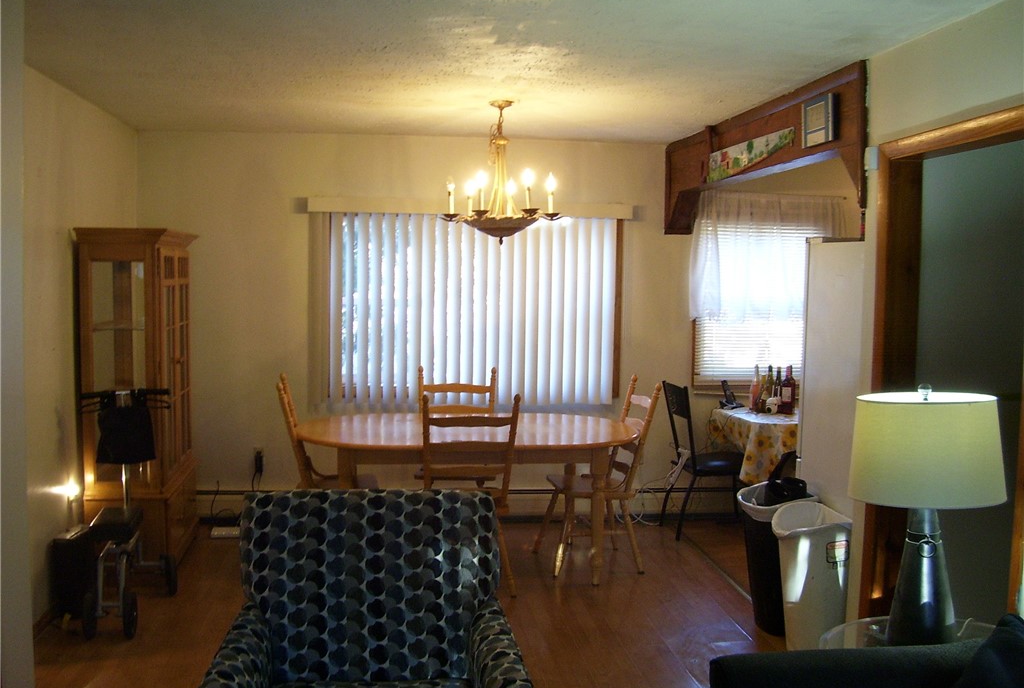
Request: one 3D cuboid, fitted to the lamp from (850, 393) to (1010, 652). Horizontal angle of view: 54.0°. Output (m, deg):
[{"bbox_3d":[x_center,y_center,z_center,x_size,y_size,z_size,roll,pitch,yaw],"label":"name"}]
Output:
[{"bbox_3d":[1.107,0.466,2.700,0.395,0.713,0.395,0,4,-7],"label":"lamp"}]

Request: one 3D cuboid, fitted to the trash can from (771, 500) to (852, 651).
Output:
[{"bbox_3d":[1.243,1.022,4.280,0.290,0.620,0.360,0,4,-8],"label":"trash can"}]

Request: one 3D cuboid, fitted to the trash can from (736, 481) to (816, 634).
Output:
[{"bbox_3d":[1.202,0.977,4.596,0.355,0.600,0.440,0,4,-7],"label":"trash can"}]

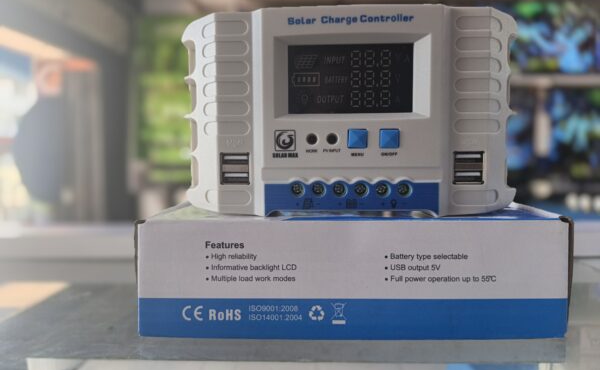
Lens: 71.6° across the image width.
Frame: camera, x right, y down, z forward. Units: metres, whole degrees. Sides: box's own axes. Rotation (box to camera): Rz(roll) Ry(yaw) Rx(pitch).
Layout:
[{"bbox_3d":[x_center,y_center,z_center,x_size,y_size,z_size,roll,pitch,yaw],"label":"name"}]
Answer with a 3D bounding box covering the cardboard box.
[{"bbox_3d":[0.024,0.039,0.243,0.193,0.053,0.112,0,4,2],"label":"cardboard box"}]

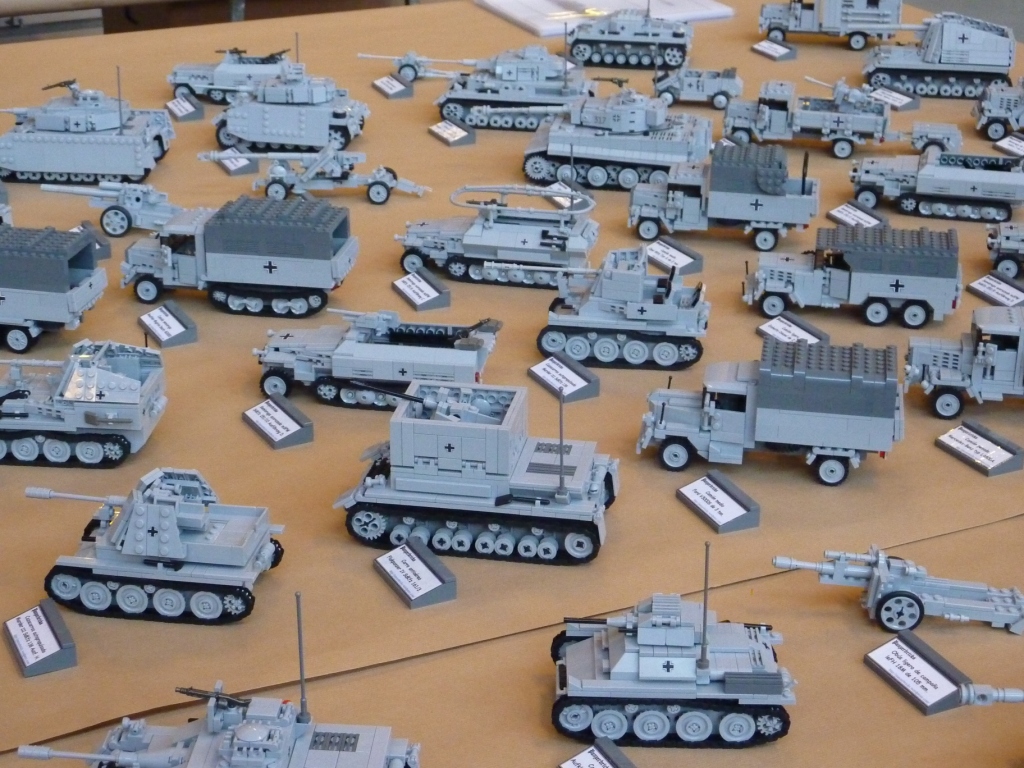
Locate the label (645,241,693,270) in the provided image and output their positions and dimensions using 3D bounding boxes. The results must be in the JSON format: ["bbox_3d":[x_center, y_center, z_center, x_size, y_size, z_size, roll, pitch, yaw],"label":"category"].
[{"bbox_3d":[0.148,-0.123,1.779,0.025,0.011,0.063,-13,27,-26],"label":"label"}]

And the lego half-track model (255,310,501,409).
[{"bbox_3d":[-0.106,-0.026,1.464,0.188,0.071,0.065,4,25,8],"label":"lego half-track model"}]

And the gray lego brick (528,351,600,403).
[{"bbox_3d":[0.041,-0.006,1.518,0.032,0.016,0.064,-12,26,-25],"label":"gray lego brick"}]

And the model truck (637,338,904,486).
[{"bbox_3d":[0.192,0.017,1.372,0.192,0.090,0.064,5,24,11],"label":"model truck"}]

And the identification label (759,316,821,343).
[{"bbox_3d":[0.236,-0.043,1.590,0.024,0.002,0.060,-27,31,-13],"label":"identification label"}]

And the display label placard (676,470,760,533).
[{"bbox_3d":[0.147,0.083,1.324,0.032,0.016,0.063,-9,26,-21],"label":"display label placard"}]

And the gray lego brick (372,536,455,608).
[{"bbox_3d":[-0.065,0.123,1.225,0.032,0.016,0.064,-11,26,-24],"label":"gray lego brick"}]

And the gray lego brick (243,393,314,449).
[{"bbox_3d":[-0.179,0.028,1.422,0.032,0.016,0.064,-12,27,-27],"label":"gray lego brick"}]

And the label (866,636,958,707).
[{"bbox_3d":[0.237,0.170,1.103,0.022,0.002,0.060,-24,31,-17],"label":"label"}]

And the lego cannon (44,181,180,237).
[{"bbox_3d":[-0.382,-0.174,1.815,0.162,0.049,0.050,6,25,13],"label":"lego cannon"}]

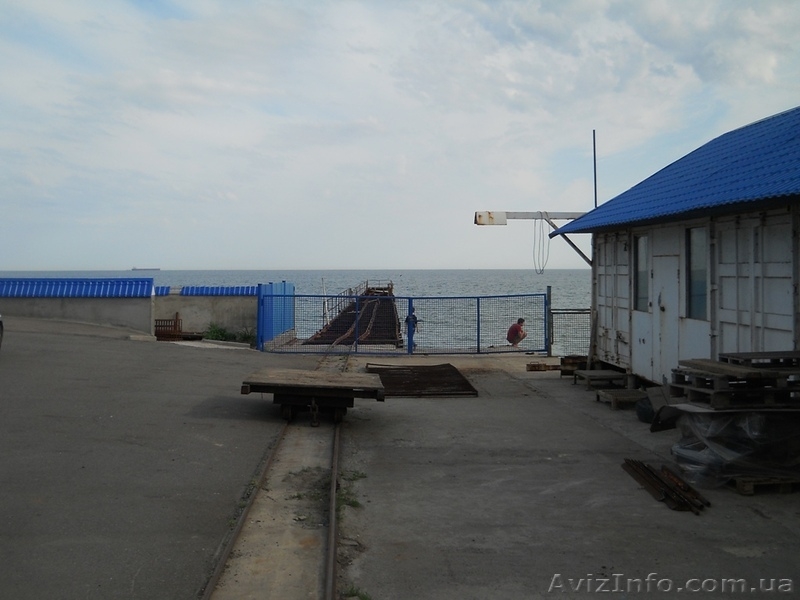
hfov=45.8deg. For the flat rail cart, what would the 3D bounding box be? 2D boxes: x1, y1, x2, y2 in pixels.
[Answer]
[{"bbox_3d":[-1.085,1.260,12.178,1.700,0.520,1.950,3,0,-4],"label":"flat rail cart"}]

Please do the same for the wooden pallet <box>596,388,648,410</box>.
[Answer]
[{"bbox_3d":[3.520,1.533,14.672,0.720,0.200,0.920,0,2,-3],"label":"wooden pallet"}]

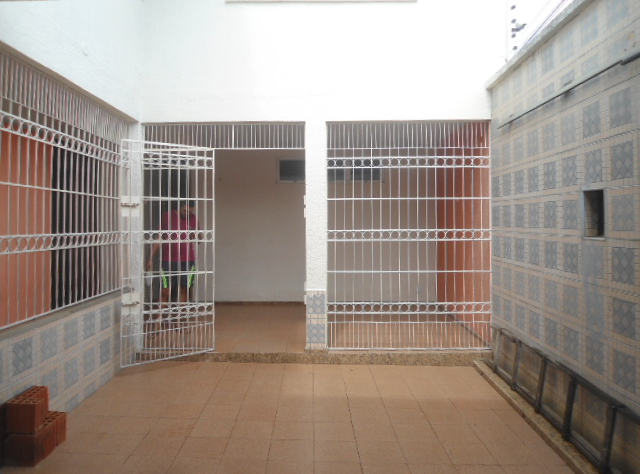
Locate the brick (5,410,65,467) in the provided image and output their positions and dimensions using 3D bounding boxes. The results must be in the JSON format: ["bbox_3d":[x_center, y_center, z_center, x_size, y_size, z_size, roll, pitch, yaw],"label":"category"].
[{"bbox_3d":[-1.818,1.297,3.084,0.185,0.195,0.335,0,2,0],"label":"brick"}]

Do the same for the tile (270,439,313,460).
[{"bbox_3d":[-0.184,1.443,3.251,0.298,0.010,0.298,2,2,-1],"label":"tile"}]

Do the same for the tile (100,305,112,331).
[{"bbox_3d":[-2.062,0.787,4.643,0.010,0.213,0.213,0,2,0],"label":"tile"}]

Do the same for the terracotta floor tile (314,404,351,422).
[{"bbox_3d":[0.107,1.444,3.894,0.300,0.012,0.300,1,2,-1],"label":"terracotta floor tile"}]

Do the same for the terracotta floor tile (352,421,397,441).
[{"bbox_3d":[0.406,1.448,3.579,0.298,0.010,0.298,1,2,-1],"label":"terracotta floor tile"}]

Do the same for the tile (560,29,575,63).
[{"bbox_3d":[1.762,-1.367,3.413,0.010,0.203,0.203,0,1,1],"label":"tile"}]

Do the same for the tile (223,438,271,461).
[{"bbox_3d":[-0.479,1.413,3.201,0.295,0.010,0.295,1,2,-1],"label":"tile"}]

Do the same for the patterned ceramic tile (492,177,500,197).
[{"bbox_3d":[1.890,-0.541,5.146,0.010,0.213,0.213,0,2,1],"label":"patterned ceramic tile"}]

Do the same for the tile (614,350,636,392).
[{"bbox_3d":[1.781,0.778,2.806,0.010,0.203,0.203,0,1,1],"label":"tile"}]

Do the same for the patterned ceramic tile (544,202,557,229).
[{"bbox_3d":[1.828,-0.168,3.795,0.012,0.207,0.210,-1,2,1],"label":"patterned ceramic tile"}]

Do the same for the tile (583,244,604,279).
[{"bbox_3d":[1.808,0.162,3.169,0.010,0.205,0.205,0,2,1],"label":"tile"}]

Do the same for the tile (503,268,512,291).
[{"bbox_3d":[1.812,0.412,4.639,0.010,0.203,0.203,0,1,1],"label":"tile"}]

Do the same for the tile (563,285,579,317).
[{"bbox_3d":[1.836,0.465,3.502,0.012,0.207,0.210,-1,2,1],"label":"tile"}]

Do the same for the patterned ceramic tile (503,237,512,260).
[{"bbox_3d":[1.850,0.113,4.719,0.010,0.207,0.207,0,1,1],"label":"patterned ceramic tile"}]

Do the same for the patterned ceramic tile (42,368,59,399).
[{"bbox_3d":[-1.968,1.073,3.496,0.012,0.207,0.213,0,2,0],"label":"patterned ceramic tile"}]

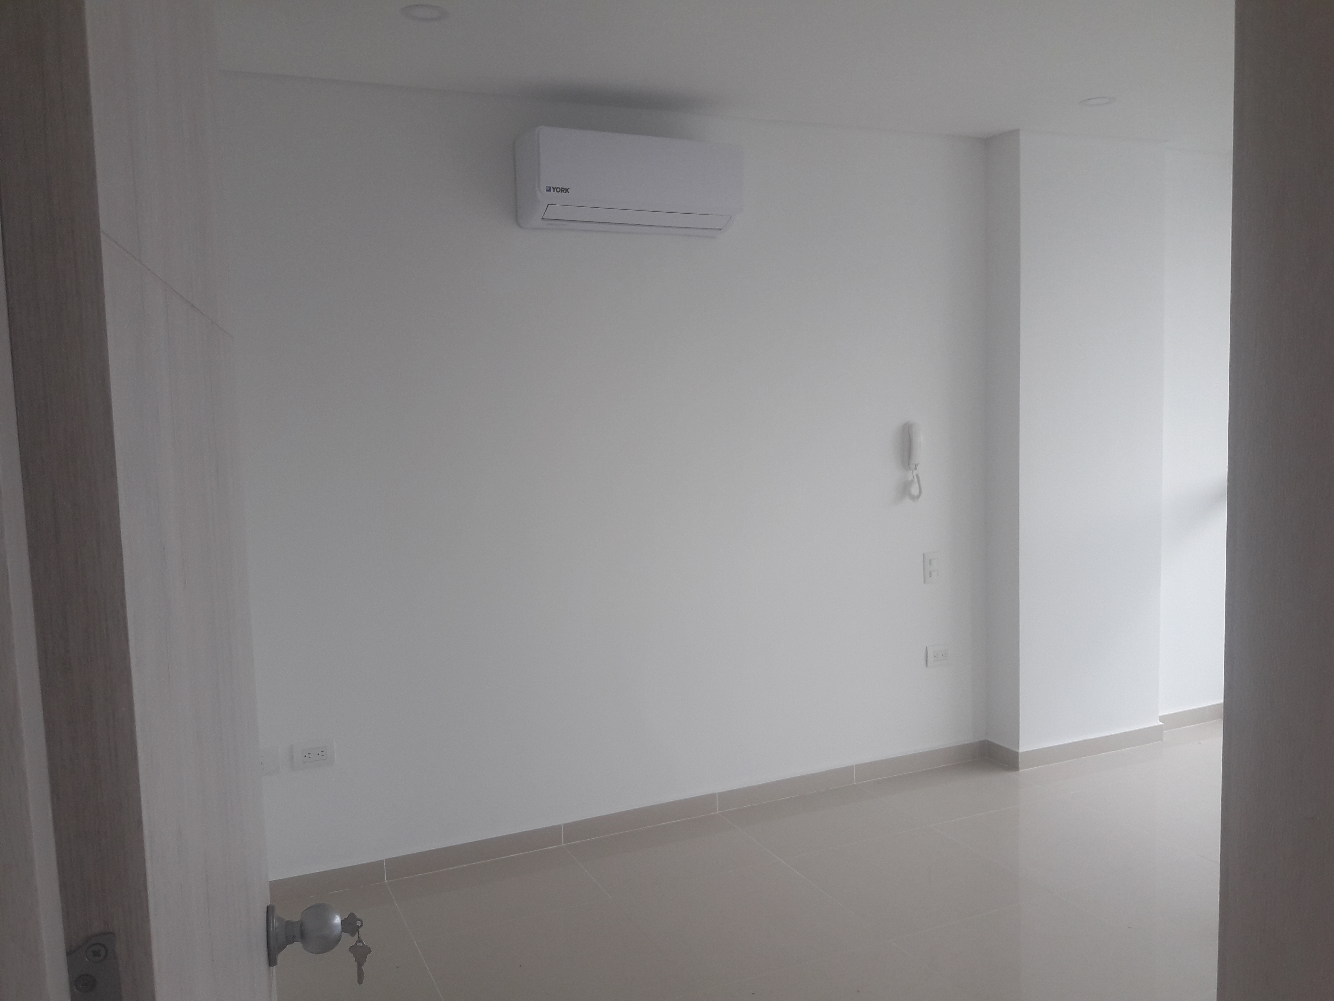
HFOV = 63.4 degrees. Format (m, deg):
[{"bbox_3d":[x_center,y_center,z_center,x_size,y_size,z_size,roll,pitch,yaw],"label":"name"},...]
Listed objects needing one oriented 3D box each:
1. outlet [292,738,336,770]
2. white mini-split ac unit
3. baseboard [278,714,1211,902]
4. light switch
[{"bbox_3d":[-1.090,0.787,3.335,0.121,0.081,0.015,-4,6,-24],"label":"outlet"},{"bbox_3d":[-0.113,-1.032,3.536,0.731,0.285,0.194,-4,6,-24],"label":"white mini-split ac unit"},{"bbox_3d":[0.644,1.085,4.045,4.075,0.076,0.199,-4,6,-24],"label":"baseboard"},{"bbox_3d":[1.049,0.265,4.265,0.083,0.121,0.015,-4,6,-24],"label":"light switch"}]

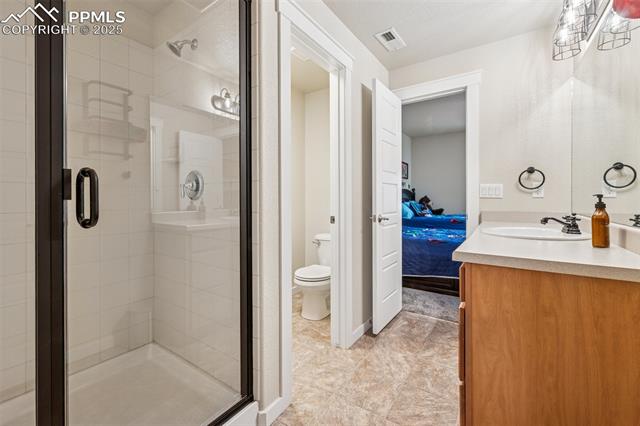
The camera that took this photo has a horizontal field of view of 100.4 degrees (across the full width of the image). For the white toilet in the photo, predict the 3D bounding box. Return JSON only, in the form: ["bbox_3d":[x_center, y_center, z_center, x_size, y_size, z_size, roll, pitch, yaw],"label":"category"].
[{"bbox_3d":[0.053,0.586,2.643,0.430,0.725,0.710,1,2,35],"label":"white toilet"}]

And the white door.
[{"bbox_3d":[0.619,-0.065,2.384,0.042,2.030,0.620,1,2,35],"label":"white door"}]

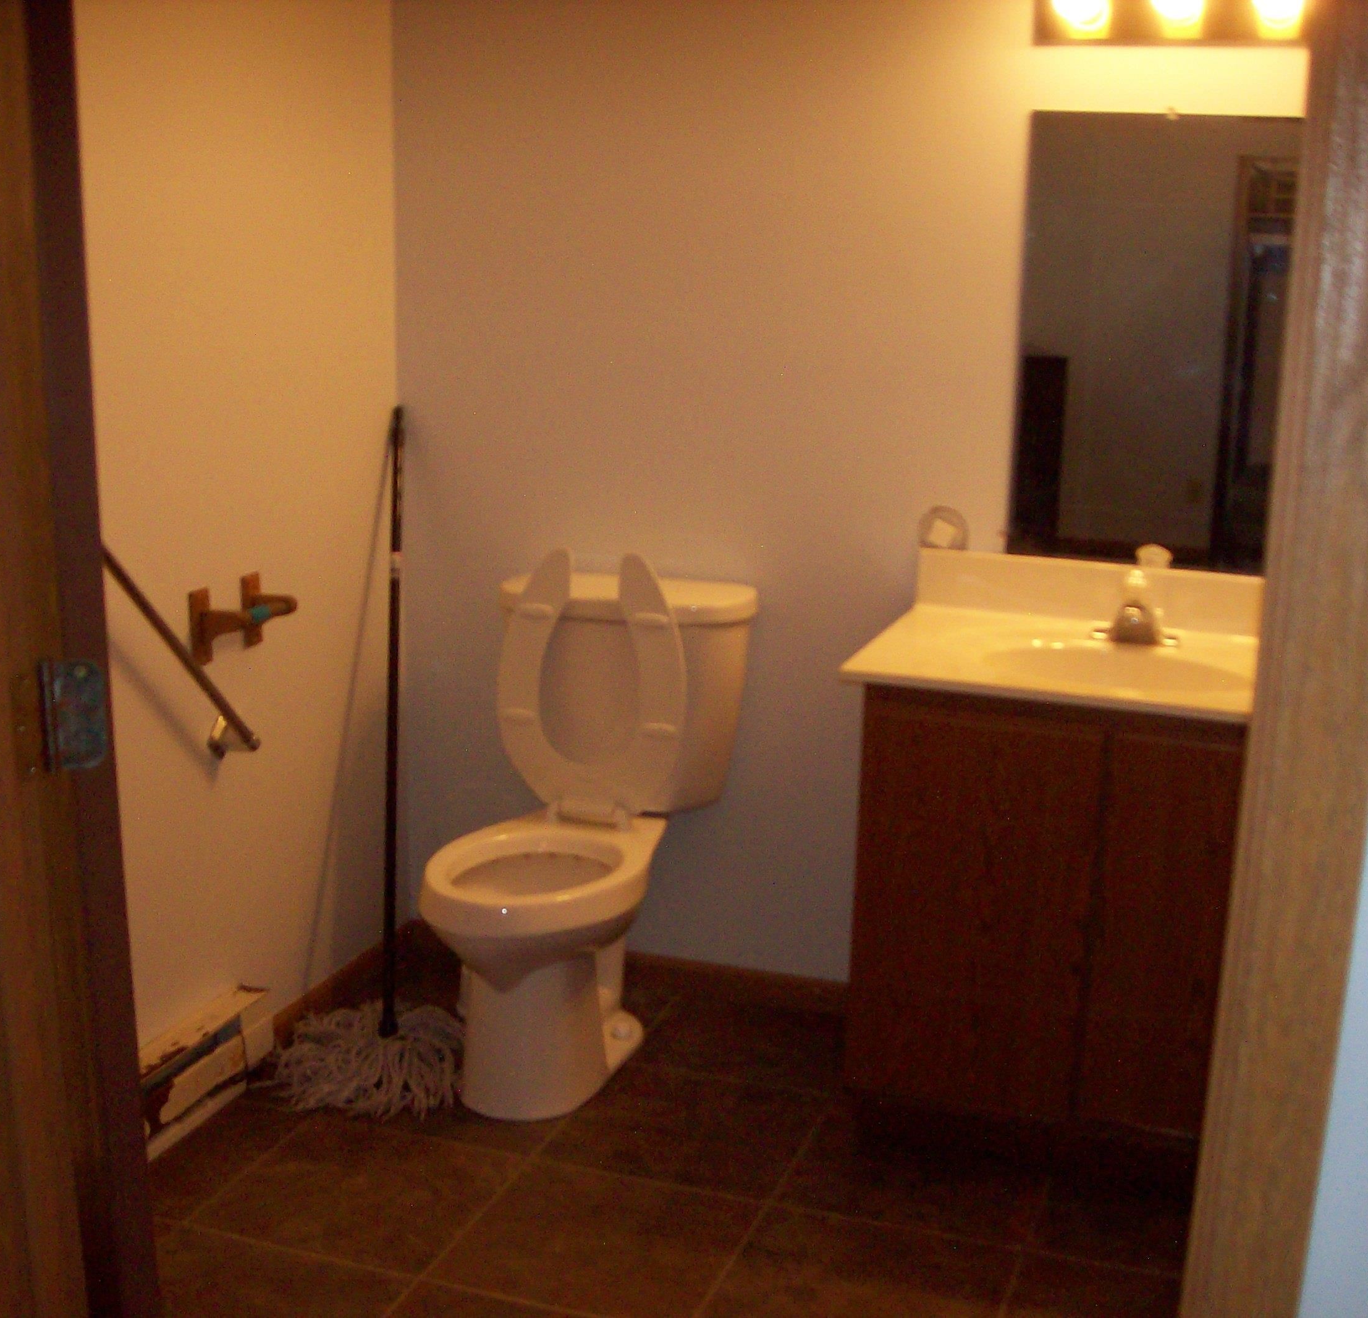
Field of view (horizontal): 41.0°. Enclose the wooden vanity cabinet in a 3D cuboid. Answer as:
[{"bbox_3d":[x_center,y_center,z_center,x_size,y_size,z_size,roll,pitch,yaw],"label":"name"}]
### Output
[{"bbox_3d":[0.682,0.392,2.938,0.728,0.781,0.541,5,13,18],"label":"wooden vanity cabinet"}]

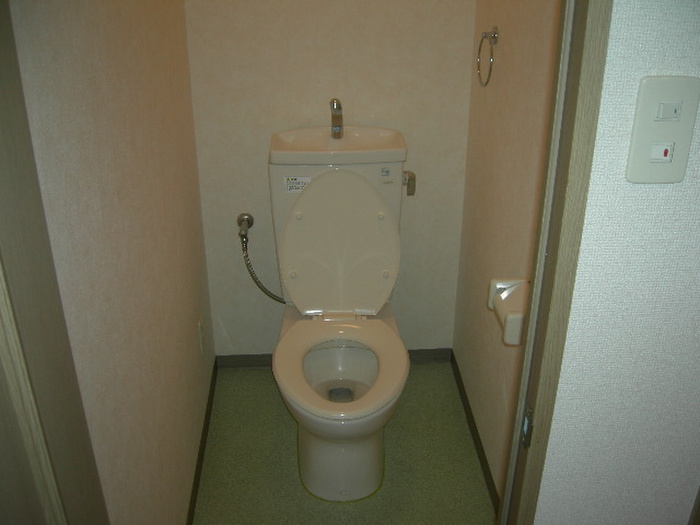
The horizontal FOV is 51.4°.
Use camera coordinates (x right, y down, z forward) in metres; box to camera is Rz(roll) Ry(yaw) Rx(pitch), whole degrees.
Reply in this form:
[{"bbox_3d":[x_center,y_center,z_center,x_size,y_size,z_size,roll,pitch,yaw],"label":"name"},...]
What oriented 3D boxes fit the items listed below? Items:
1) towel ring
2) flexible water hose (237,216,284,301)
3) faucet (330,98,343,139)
[{"bbox_3d":[0.356,-0.530,1.869,0.046,0.152,0.150,-1,26,-3],"label":"towel ring"},{"bbox_3d":[-0.282,-0.001,2.357,0.158,0.300,0.105,-1,26,-3],"label":"flexible water hose"},{"bbox_3d":[-0.040,-0.419,2.130,0.033,0.122,0.078,1,26,1],"label":"faucet"}]

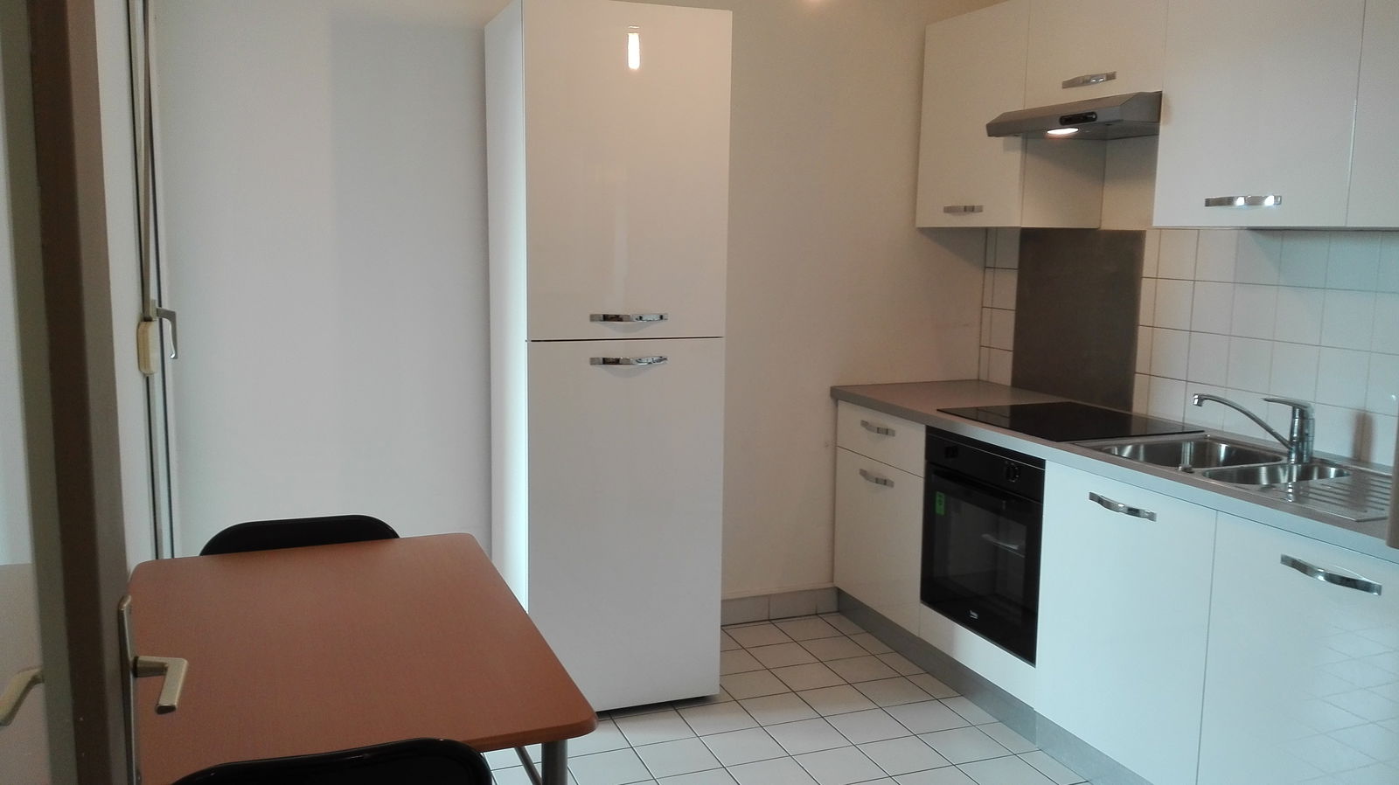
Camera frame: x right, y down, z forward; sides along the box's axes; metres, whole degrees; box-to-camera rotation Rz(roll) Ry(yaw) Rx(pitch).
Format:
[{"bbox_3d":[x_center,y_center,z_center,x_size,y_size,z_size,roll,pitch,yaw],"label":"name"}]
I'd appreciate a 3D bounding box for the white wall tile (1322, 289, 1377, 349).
[{"bbox_3d":[1.683,-0.191,2.587,0.010,0.151,0.149,-2,8,-21],"label":"white wall tile"}]

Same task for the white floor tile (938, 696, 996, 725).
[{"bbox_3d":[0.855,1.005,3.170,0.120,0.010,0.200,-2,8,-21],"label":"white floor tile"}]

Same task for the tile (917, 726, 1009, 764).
[{"bbox_3d":[0.801,1.070,3.023,0.212,0.010,0.198,-2,9,-21],"label":"tile"}]

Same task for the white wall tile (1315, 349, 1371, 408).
[{"bbox_3d":[1.709,-0.037,2.653,0.010,0.152,0.136,-3,9,-24],"label":"white wall tile"}]

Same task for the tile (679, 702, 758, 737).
[{"bbox_3d":[0.061,1.006,3.077,0.200,0.010,0.200,-2,8,-21],"label":"tile"}]

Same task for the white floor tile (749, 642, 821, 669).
[{"bbox_3d":[0.293,0.921,3.493,0.203,0.010,0.186,-1,9,-23],"label":"white floor tile"}]

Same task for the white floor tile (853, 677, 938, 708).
[{"bbox_3d":[0.636,0.989,3.288,0.200,0.010,0.181,-2,9,-21],"label":"white floor tile"}]

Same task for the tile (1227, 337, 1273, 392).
[{"bbox_3d":[1.659,-0.083,3.010,0.010,0.160,0.147,-2,9,-21],"label":"tile"}]

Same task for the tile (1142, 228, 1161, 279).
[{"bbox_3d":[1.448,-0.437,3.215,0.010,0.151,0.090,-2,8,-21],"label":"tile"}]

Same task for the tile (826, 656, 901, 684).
[{"bbox_3d":[0.583,0.992,3.567,0.212,0.010,0.198,-2,9,-21],"label":"tile"}]

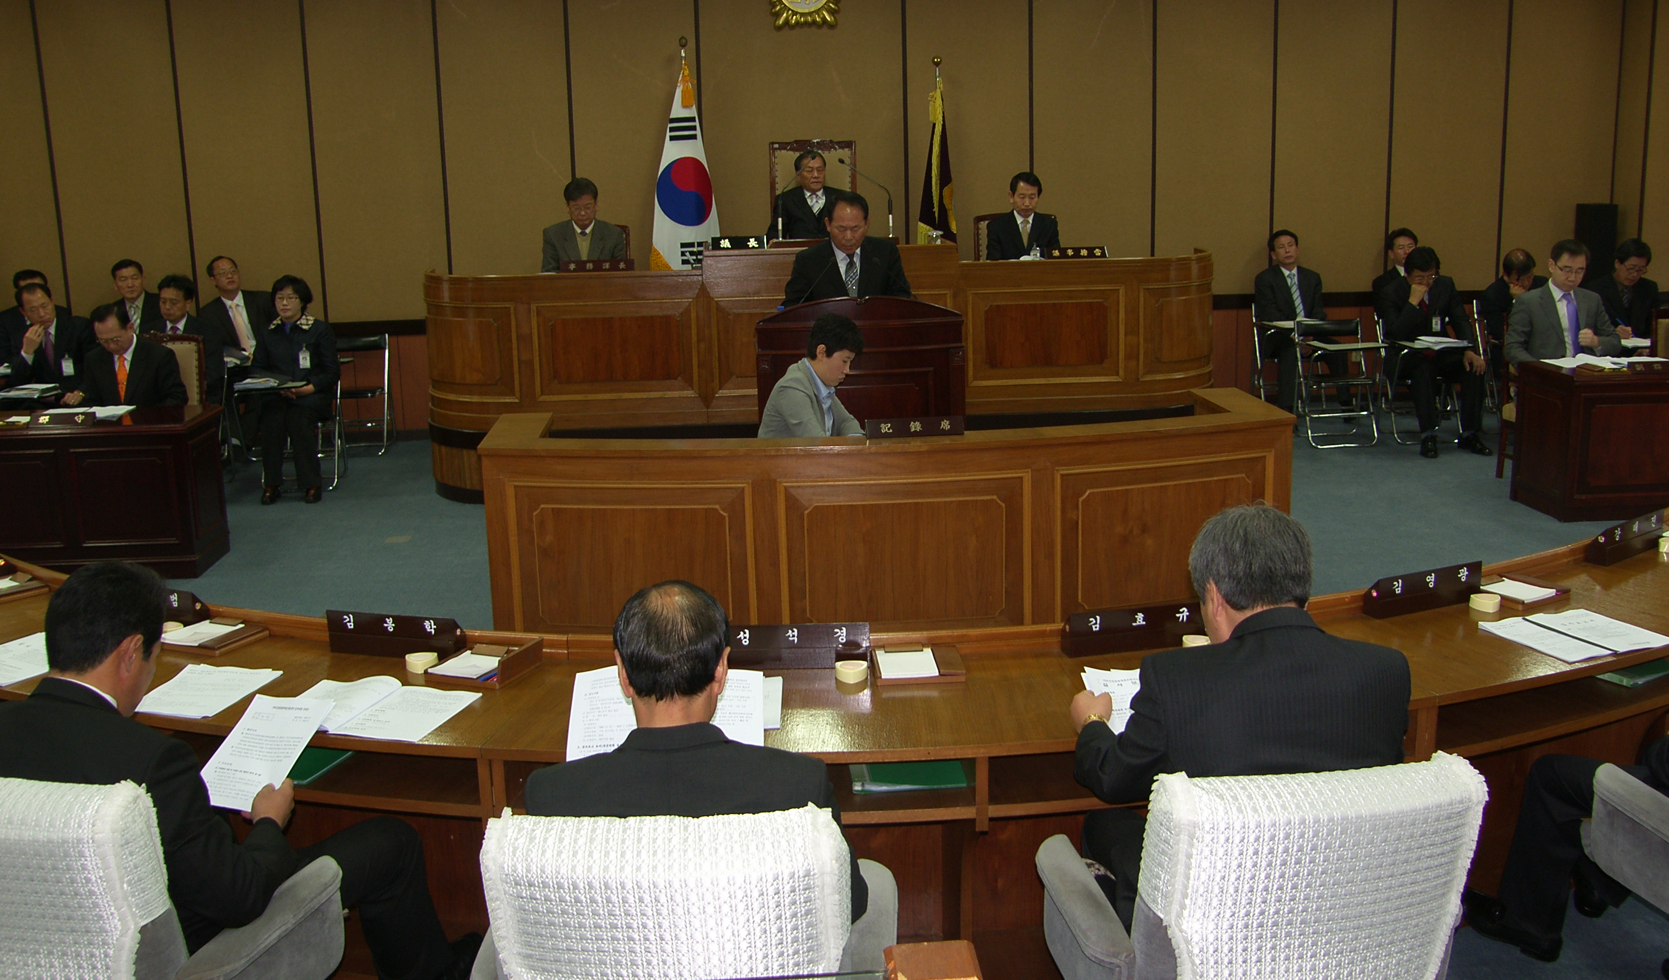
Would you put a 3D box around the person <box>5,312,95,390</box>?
[{"bbox_3d":[-4.442,-0.526,7.736,0.560,1.270,0.800,-6,14,-17],"label":"person"}]

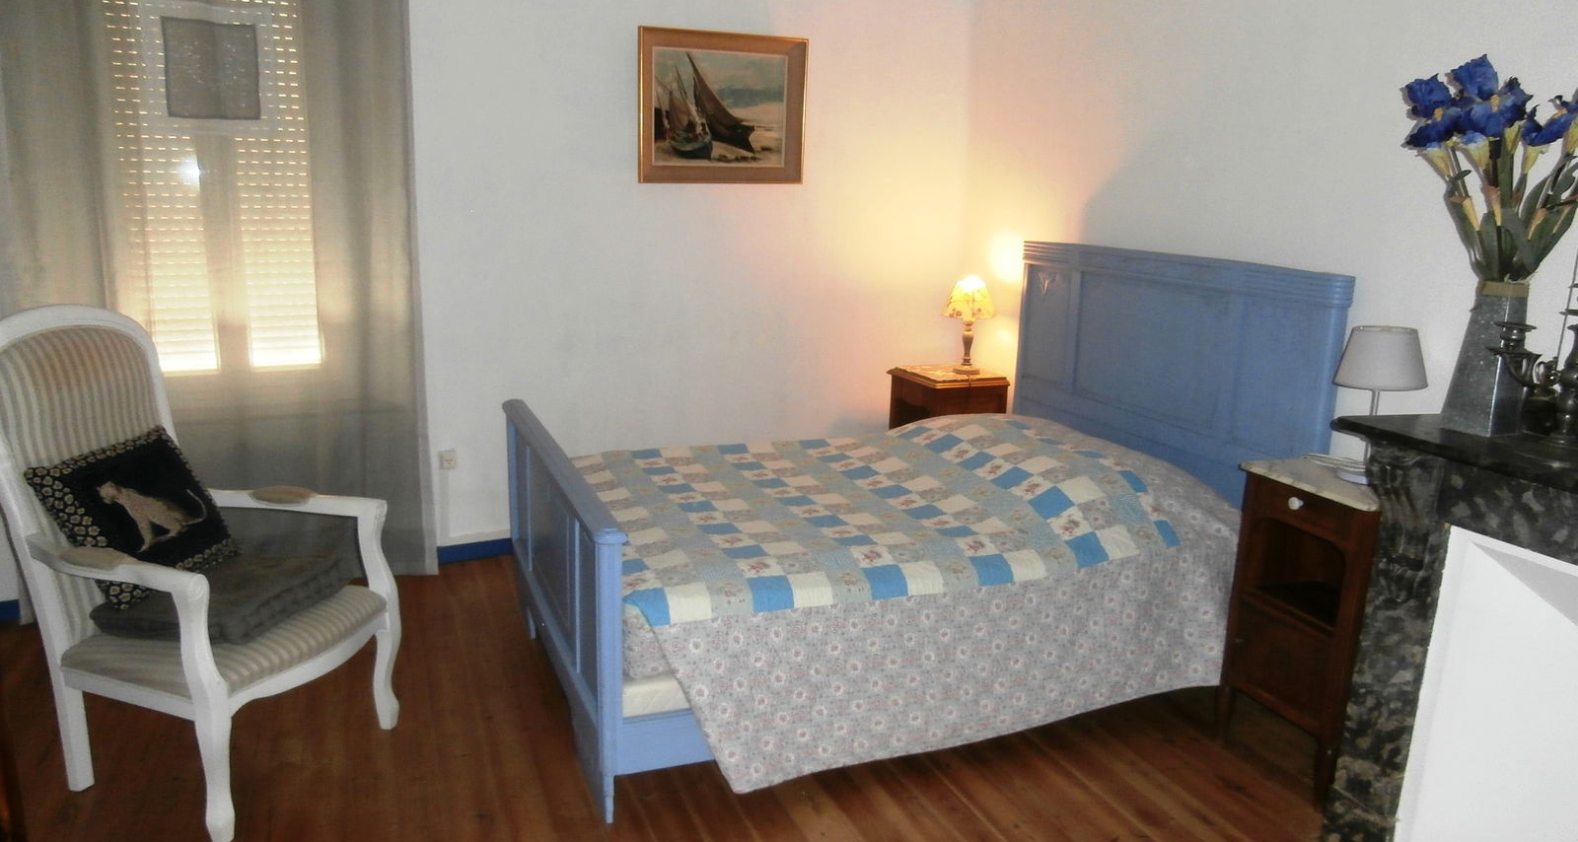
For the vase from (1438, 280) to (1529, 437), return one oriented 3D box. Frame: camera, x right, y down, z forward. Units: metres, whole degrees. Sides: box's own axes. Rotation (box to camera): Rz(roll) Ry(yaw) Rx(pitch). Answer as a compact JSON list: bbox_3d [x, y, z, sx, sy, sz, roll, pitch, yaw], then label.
[{"bbox_3d":[1.496,-0.138,2.321,0.114,0.323,0.114,-3,13,-22],"label":"vase"}]

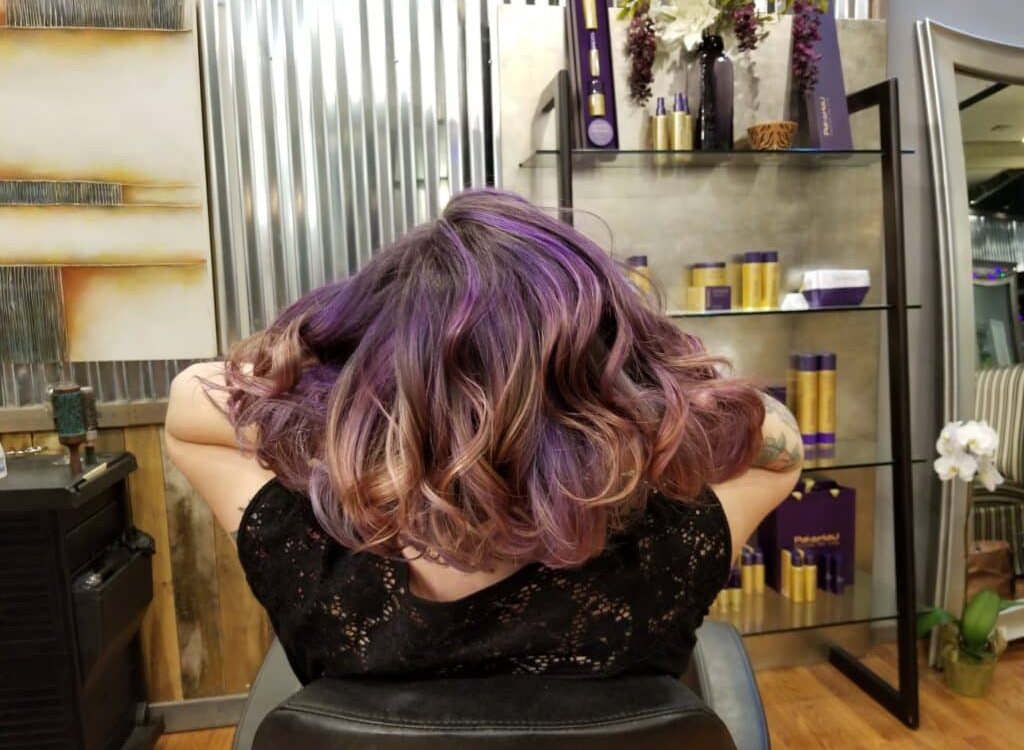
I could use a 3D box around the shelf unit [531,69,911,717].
[{"bbox_3d":[0.598,0.101,2.190,1.073,1.810,0.433,-3,7,-10],"label":"shelf unit"}]

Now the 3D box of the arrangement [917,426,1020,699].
[{"bbox_3d":[1.420,0.544,2.374,0.331,0.839,0.218,-3,7,-10],"label":"arrangement"}]

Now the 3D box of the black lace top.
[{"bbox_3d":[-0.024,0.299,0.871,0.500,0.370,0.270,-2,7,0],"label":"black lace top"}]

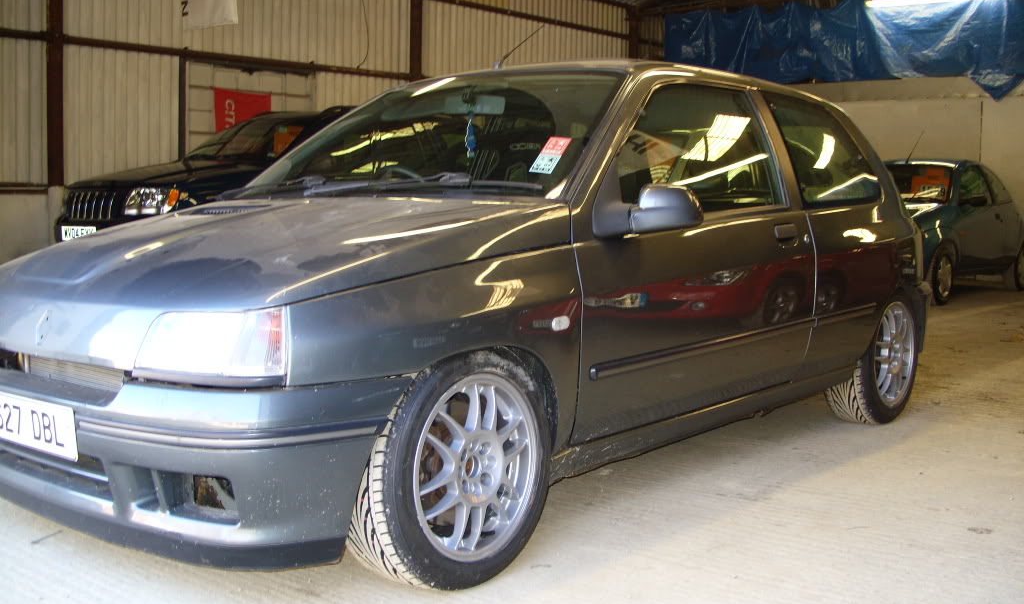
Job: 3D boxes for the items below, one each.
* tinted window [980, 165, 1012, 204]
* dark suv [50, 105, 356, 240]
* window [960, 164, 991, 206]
[{"bbox_3d":[4.824,-1.155,11.018,0.050,0.390,0.680,-22,-10,39],"label":"tinted window"},{"bbox_3d":[-1.792,-0.948,10.282,1.850,1.750,4.600,6,7,41],"label":"dark suv"},{"bbox_3d":[4.303,-1.093,10.388,0.050,0.400,1.000,-22,-10,39],"label":"window"}]

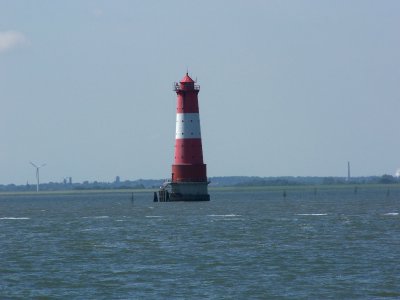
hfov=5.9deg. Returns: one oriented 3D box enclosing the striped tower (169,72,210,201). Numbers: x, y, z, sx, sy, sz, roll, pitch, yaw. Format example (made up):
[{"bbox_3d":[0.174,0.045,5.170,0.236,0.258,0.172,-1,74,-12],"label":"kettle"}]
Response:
[{"bbox_3d":[-3.010,-3.620,1077.000,11.800,35.600,11.800,-1,-1,0],"label":"striped tower"}]

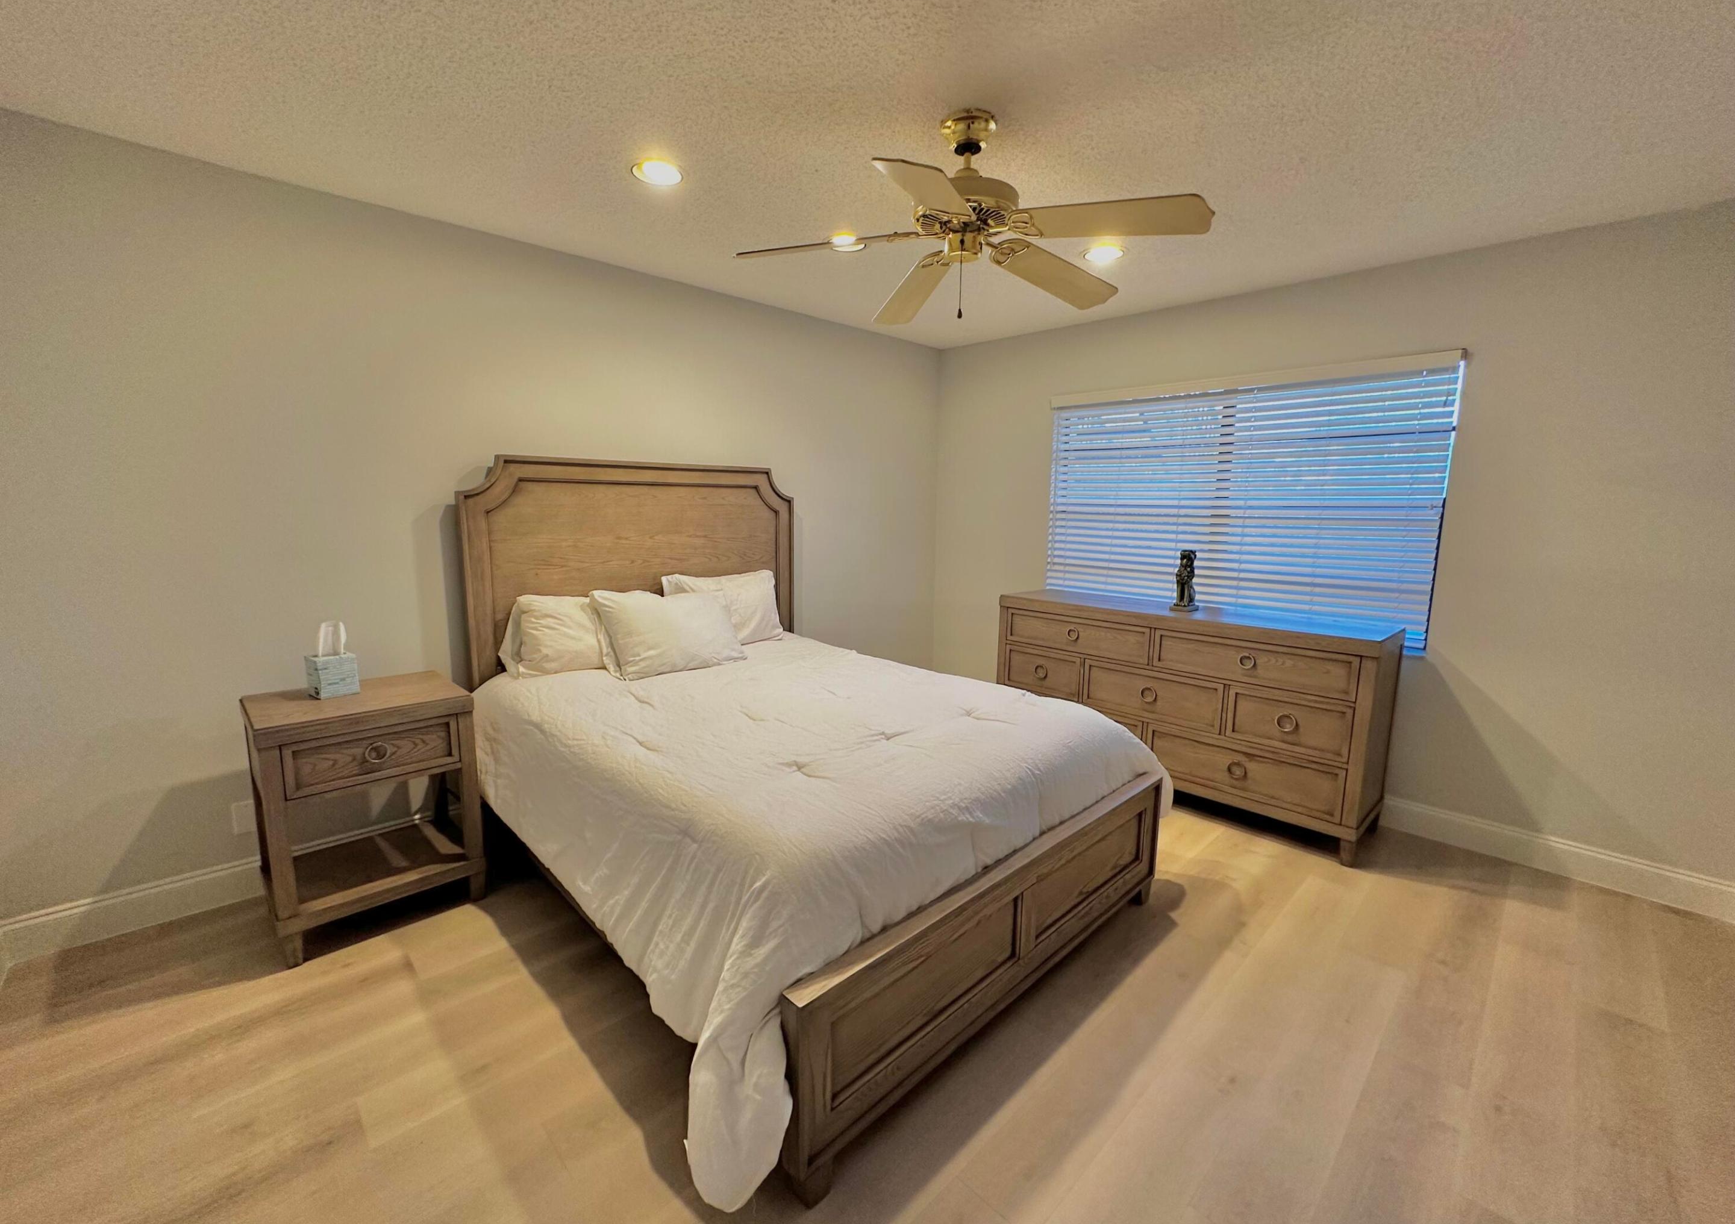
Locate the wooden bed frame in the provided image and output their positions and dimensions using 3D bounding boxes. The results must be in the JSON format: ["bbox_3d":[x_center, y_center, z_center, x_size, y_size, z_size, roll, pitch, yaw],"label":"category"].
[{"bbox_3d":[-0.289,0.229,2.598,1.693,1.572,2.145,-8,12,-44],"label":"wooden bed frame"}]

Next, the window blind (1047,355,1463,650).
[{"bbox_3d":[1.740,-0.553,3.580,0.084,1.238,1.860,-8,12,-44],"label":"window blind"}]

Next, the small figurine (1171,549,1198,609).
[{"bbox_3d":[1.558,-0.151,3.423,0.092,0.291,0.094,-8,12,-44],"label":"small figurine"}]

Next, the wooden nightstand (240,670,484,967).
[{"bbox_3d":[-1.710,0.654,2.406,0.564,0.748,0.460,-8,12,-44],"label":"wooden nightstand"}]

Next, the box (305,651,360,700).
[{"bbox_3d":[-1.804,0.215,2.368,0.110,0.128,0.110,7,10,35],"label":"box"}]

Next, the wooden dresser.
[{"bbox_3d":[1.509,0.448,3.510,0.467,0.921,1.737,-8,12,-44],"label":"wooden dresser"}]

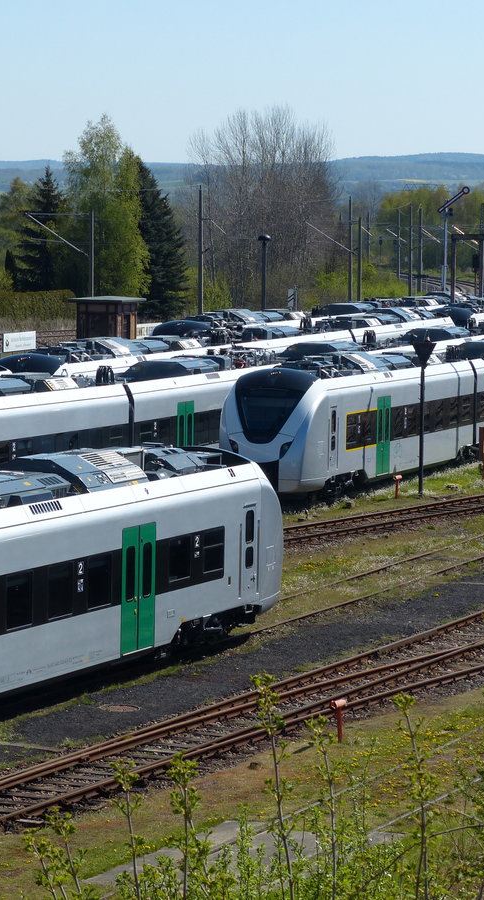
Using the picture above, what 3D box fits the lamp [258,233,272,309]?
[{"bbox_3d":[1.191,-8.104,184.266,0.680,7.450,0.680,1,4,0],"label":"lamp"}]

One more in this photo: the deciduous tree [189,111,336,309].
[{"bbox_3d":[1.846,-22.090,304.201,13.400,17.703,12.000,1,4,0],"label":"deciduous tree"}]

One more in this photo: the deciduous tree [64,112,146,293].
[{"bbox_3d":[-10.097,-17.372,247.406,6.300,14.412,6.300,1,4,0],"label":"deciduous tree"}]

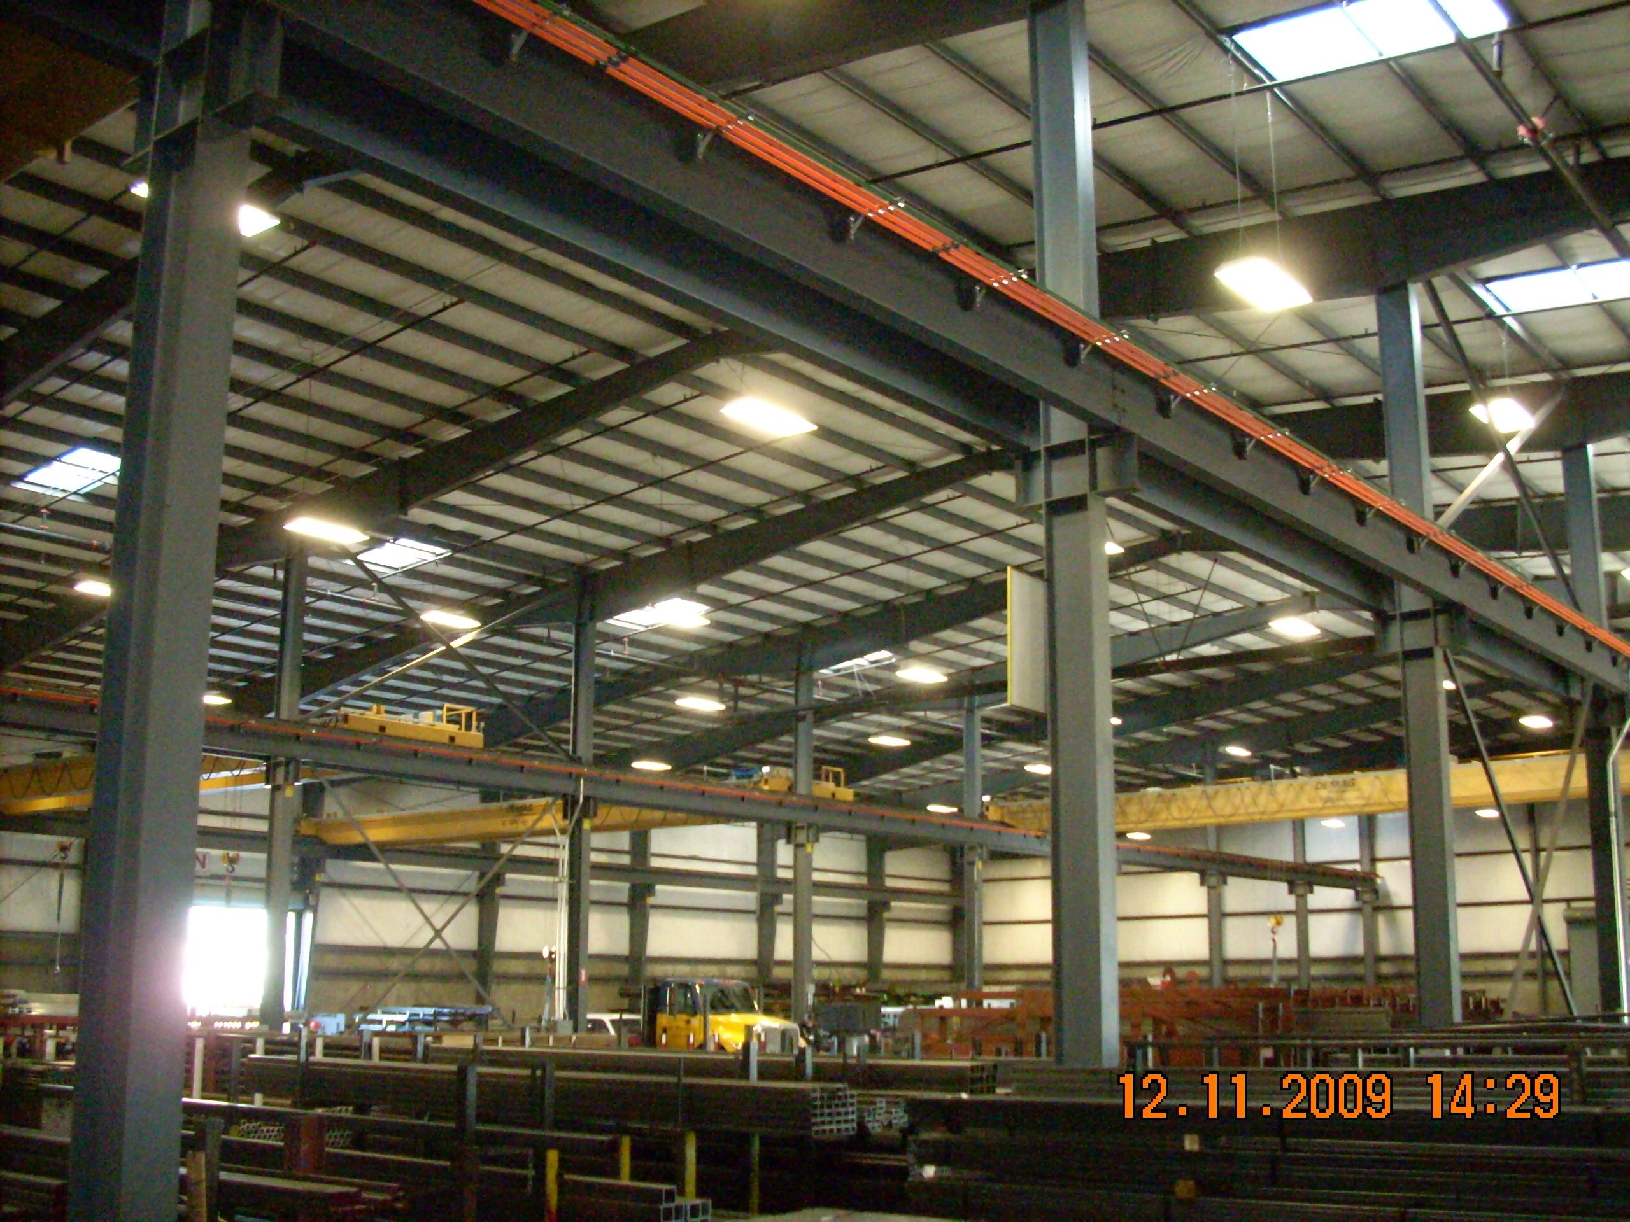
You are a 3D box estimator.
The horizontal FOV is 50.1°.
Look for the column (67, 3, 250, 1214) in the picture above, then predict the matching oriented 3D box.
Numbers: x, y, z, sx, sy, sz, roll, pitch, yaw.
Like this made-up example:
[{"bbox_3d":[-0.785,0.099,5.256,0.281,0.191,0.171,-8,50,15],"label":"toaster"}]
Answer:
[{"bbox_3d":[-2.719,-1.145,7.545,0.430,10.100,0.250,-10,-16,38],"label":"column"}]

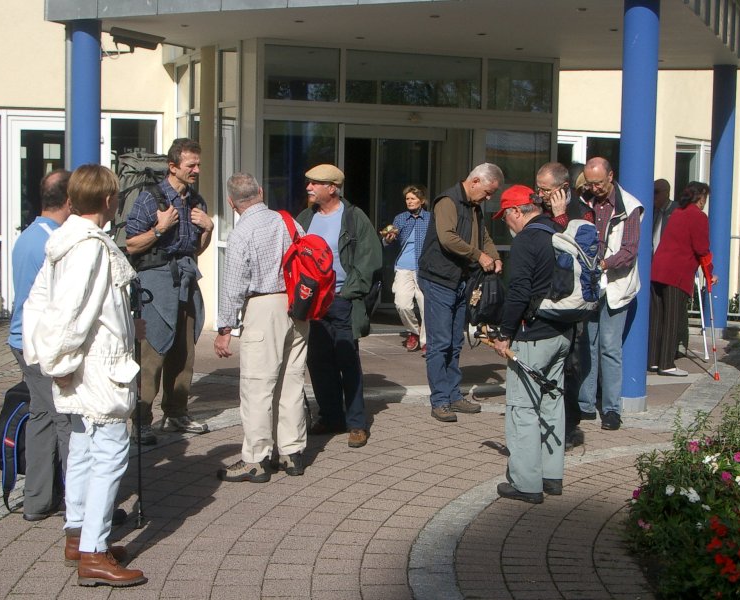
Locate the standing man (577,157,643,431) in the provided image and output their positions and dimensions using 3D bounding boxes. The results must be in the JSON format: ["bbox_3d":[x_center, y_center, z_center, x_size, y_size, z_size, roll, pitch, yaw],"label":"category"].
[{"bbox_3d":[1.619,-0.054,7.626,0.540,1.798,0.460,5,7,38],"label":"standing man"}]

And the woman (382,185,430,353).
[{"bbox_3d":[0.386,-0.310,11.345,0.480,1.686,0.400,3,5,18],"label":"woman"}]

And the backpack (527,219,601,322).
[{"bbox_3d":[1.012,-0.153,5.891,0.270,0.530,0.330,4,6,30],"label":"backpack"}]

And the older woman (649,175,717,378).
[{"bbox_3d":[2.760,-0.195,10.002,0.580,1.696,0.500,-1,5,-22],"label":"older woman"}]

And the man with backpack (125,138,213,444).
[{"bbox_3d":[-1.238,-0.067,7.029,0.540,1.844,0.460,-4,7,-41],"label":"man with backpack"}]

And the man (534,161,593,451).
[{"bbox_3d":[1.206,0.029,7.025,0.520,1.764,0.420,4,6,30],"label":"man"}]

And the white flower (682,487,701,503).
[{"bbox_3d":[1.405,0.850,4.950,0.075,0.060,0.060,1,5,0],"label":"white flower"}]

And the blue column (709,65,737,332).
[{"bbox_3d":[4.067,-1.147,13.056,0.255,3.046,0.255,1,5,0],"label":"blue column"}]

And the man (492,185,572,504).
[{"bbox_3d":[0.851,0.228,5.931,0.430,1.647,0.480,4,6,30],"label":"man"}]

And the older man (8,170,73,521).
[{"bbox_3d":[-1.481,0.219,5.401,0.420,1.653,0.480,-3,7,-41],"label":"older man"}]

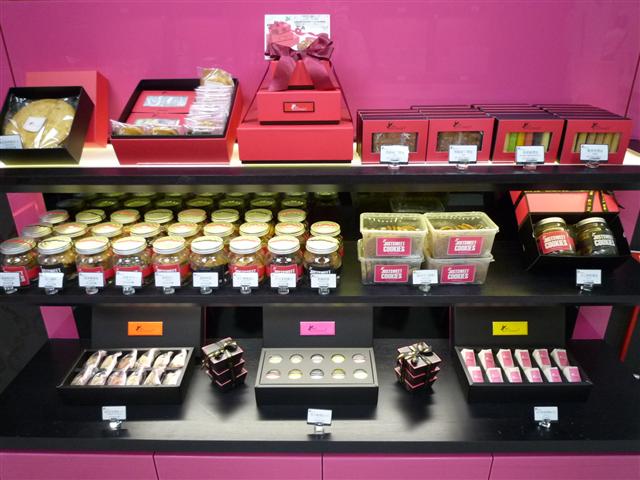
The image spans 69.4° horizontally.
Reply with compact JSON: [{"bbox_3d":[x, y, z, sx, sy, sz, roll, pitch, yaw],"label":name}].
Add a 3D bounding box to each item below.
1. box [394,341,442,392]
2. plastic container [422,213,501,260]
[{"bbox_3d":[0.306,0.385,1.425,0.105,0.092,0.105,-9,25,-20],"label":"box"},{"bbox_3d":[0.360,-0.011,1.202,0.166,0.082,0.124,0,23,0],"label":"plastic container"}]

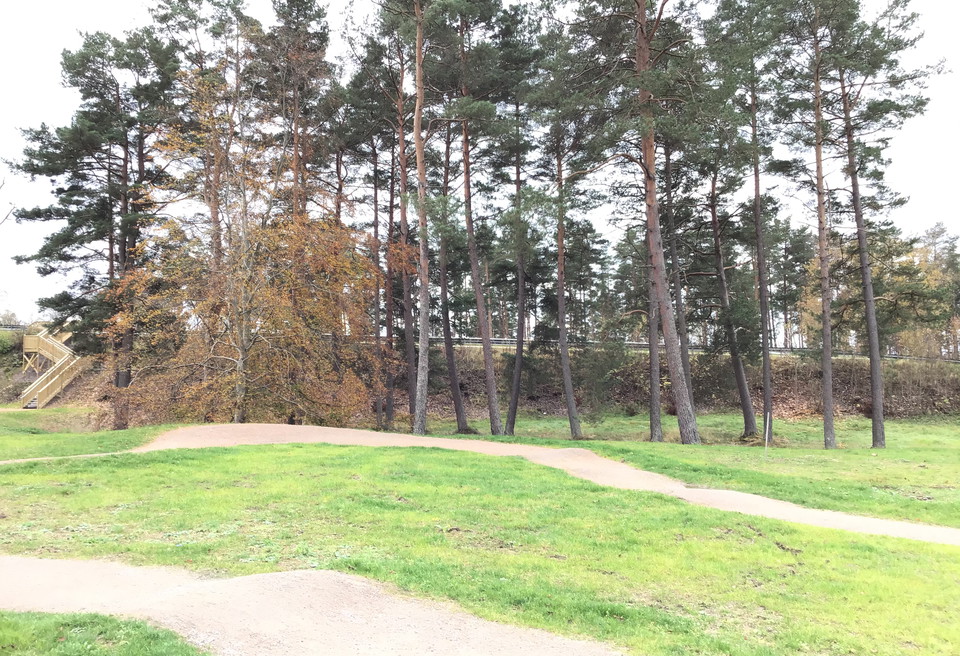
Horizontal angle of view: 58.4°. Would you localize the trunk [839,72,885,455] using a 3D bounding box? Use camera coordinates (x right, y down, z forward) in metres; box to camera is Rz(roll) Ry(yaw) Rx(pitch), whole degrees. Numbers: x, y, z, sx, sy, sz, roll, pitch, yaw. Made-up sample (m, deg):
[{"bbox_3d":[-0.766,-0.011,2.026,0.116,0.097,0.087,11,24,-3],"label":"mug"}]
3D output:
[{"bbox_3d":[9.878,-1.827,22.334,0.397,9.864,0.377,-4,-4,0],"label":"trunk"}]

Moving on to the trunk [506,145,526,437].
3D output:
[{"bbox_3d":[1.106,-1.255,27.519,0.348,9.401,0.331,2,-4,0],"label":"trunk"}]

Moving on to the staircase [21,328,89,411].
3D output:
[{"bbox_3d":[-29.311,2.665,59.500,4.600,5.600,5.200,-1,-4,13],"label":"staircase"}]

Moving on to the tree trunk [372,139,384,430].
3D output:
[{"bbox_3d":[-3.602,-1.596,30.352,0.279,10.370,0.265,-1,-4,0],"label":"tree trunk"}]

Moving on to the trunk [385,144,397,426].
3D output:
[{"bbox_3d":[-3.190,-1.572,31.354,0.325,10.416,0.308,0,-4,0],"label":"trunk"}]

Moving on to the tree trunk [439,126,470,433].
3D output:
[{"bbox_3d":[-0.851,-1.708,29.154,0.402,10.458,0.382,-3,-4,0],"label":"tree trunk"}]

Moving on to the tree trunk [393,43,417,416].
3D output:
[{"bbox_3d":[-2.573,-3.384,30.469,0.384,13.822,0.365,-2,-4,0],"label":"tree trunk"}]

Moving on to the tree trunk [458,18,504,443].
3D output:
[{"bbox_3d":[0.007,-3.354,27.460,0.487,13.599,0.462,-5,-4,0],"label":"tree trunk"}]

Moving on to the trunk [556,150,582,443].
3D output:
[{"bbox_3d":[2.621,-0.936,25.486,0.352,8.442,0.334,-3,-4,0],"label":"trunk"}]

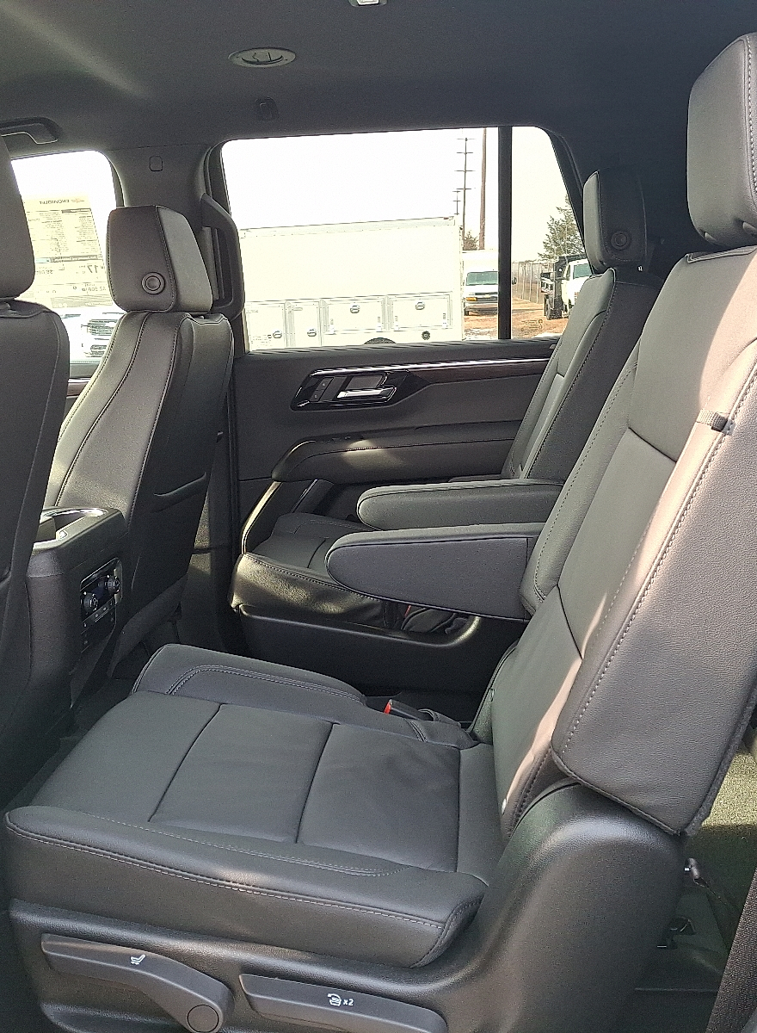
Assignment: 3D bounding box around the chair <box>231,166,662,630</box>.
[{"bbox_3d":[0.117,-0.144,1.891,0.760,0.920,0.560,-2,12,5],"label":"chair"}]

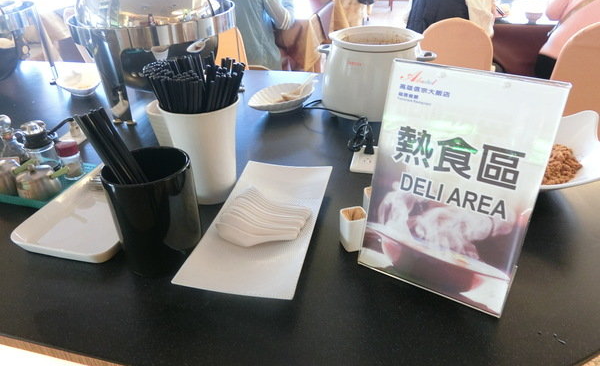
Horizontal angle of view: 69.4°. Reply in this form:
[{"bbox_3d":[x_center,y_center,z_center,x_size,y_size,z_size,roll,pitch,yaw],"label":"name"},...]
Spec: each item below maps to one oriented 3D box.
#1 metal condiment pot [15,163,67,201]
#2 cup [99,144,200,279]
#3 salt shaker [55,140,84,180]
[{"bbox_3d":[-0.536,-0.011,0.884,0.084,0.055,0.080,-3,31,0],"label":"metal condiment pot"},{"bbox_3d":[-0.218,0.044,0.662,0.121,0.162,0.121,-2,31,0],"label":"cup"},{"bbox_3d":[-0.489,-0.048,0.924,0.042,0.073,0.042,-3,31,0],"label":"salt shaker"}]

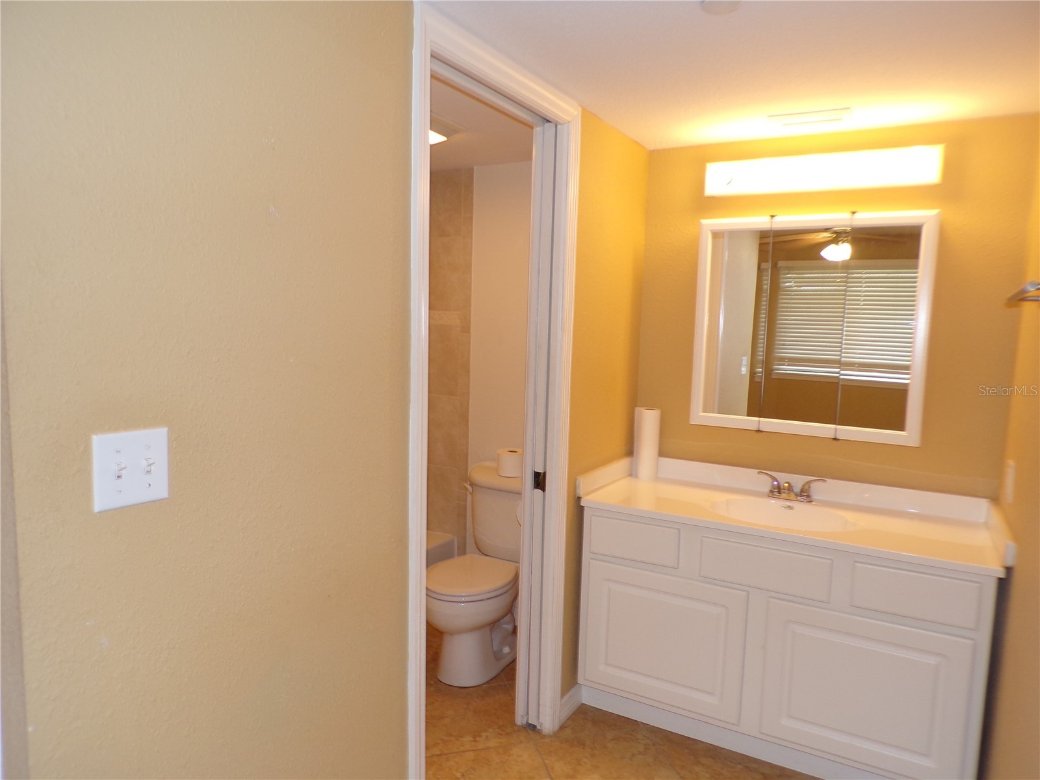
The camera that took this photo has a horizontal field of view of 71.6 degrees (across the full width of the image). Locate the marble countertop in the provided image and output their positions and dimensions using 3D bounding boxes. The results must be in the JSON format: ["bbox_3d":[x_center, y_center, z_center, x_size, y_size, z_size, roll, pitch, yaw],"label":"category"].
[{"bbox_3d":[0.890,0.383,2.456,1.276,0.098,0.551,5,7,30],"label":"marble countertop"}]

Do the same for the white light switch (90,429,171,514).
[{"bbox_3d":[-0.586,0.119,1.093,0.020,0.115,0.116,5,7,30],"label":"white light switch"}]

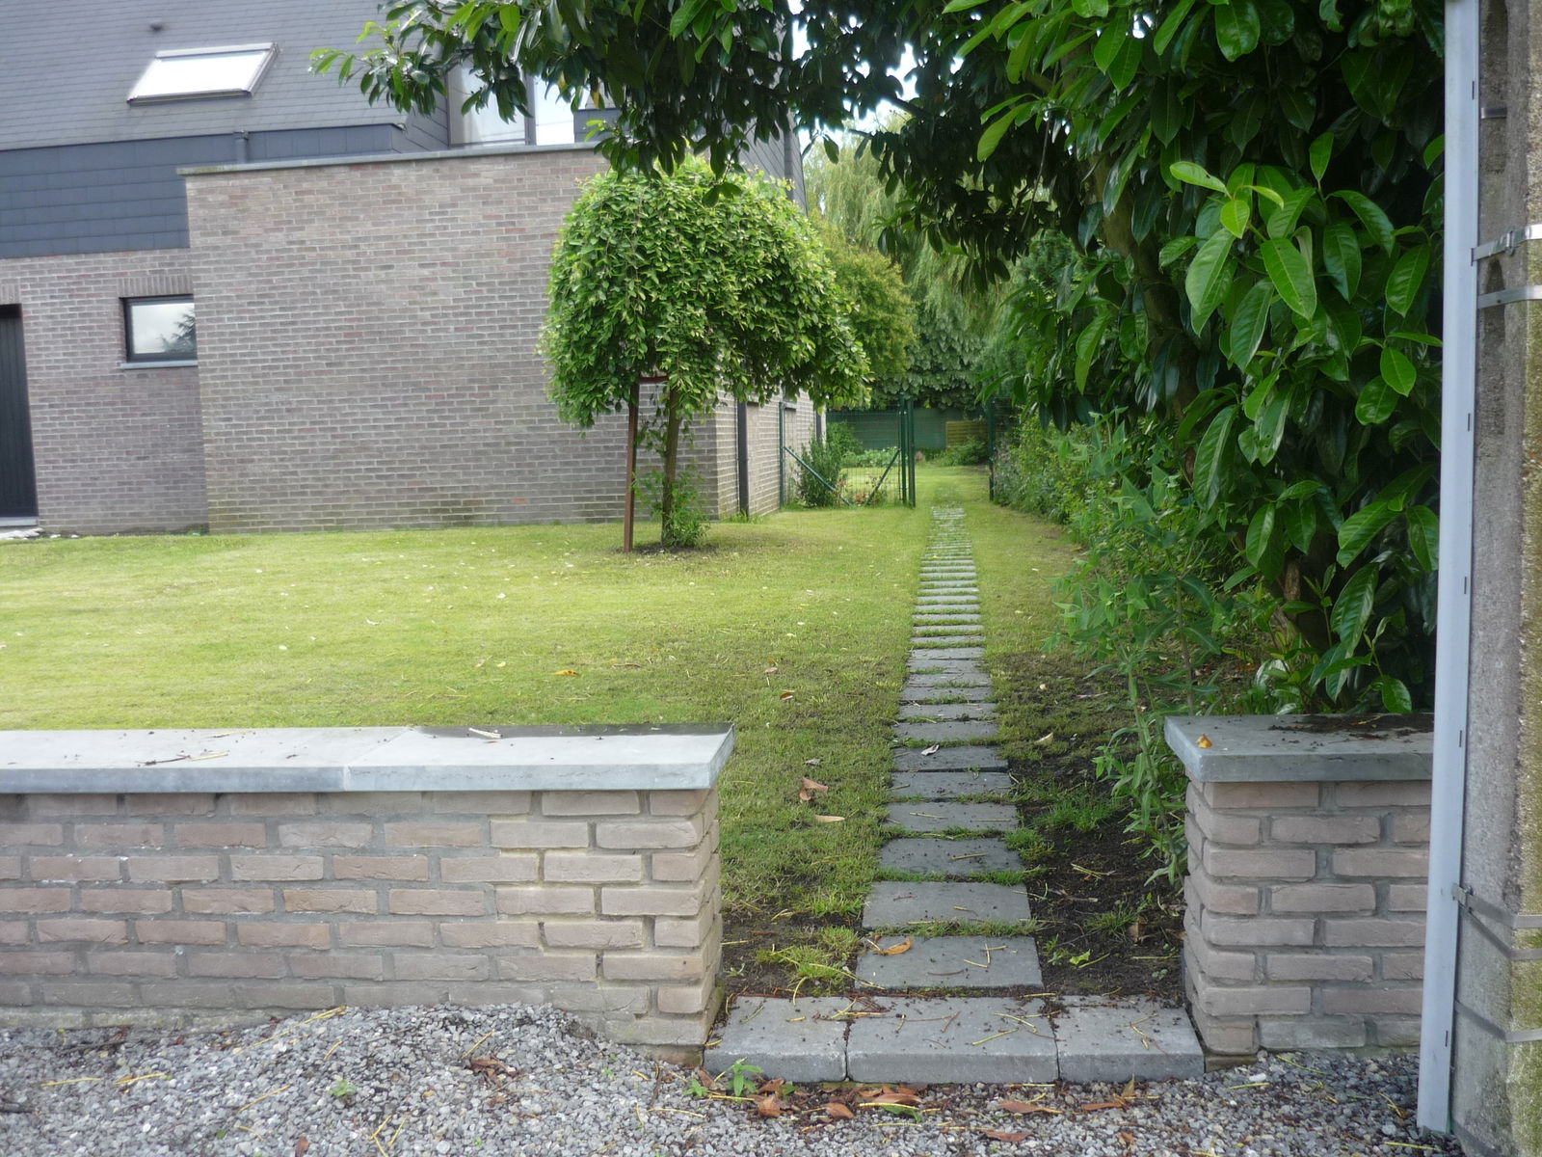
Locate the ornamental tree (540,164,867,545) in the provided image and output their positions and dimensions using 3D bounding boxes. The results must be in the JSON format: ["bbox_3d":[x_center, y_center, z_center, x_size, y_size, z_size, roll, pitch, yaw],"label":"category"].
[{"bbox_3d":[-0.496,-1.712,11.200,2.400,2.920,2.350,-2,6,-2],"label":"ornamental tree"}]

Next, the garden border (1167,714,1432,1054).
[{"bbox_3d":[1.015,0.552,2.715,0.480,0.542,0.345,-1,6,7],"label":"garden border"}]

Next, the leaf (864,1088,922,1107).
[{"bbox_3d":[0.218,0.925,2.617,0.097,0.017,0.042,-2,6,4],"label":"leaf"}]

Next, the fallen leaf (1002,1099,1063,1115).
[{"bbox_3d":[0.455,0.925,2.565,0.102,0.011,0.036,0,6,18],"label":"fallen leaf"}]

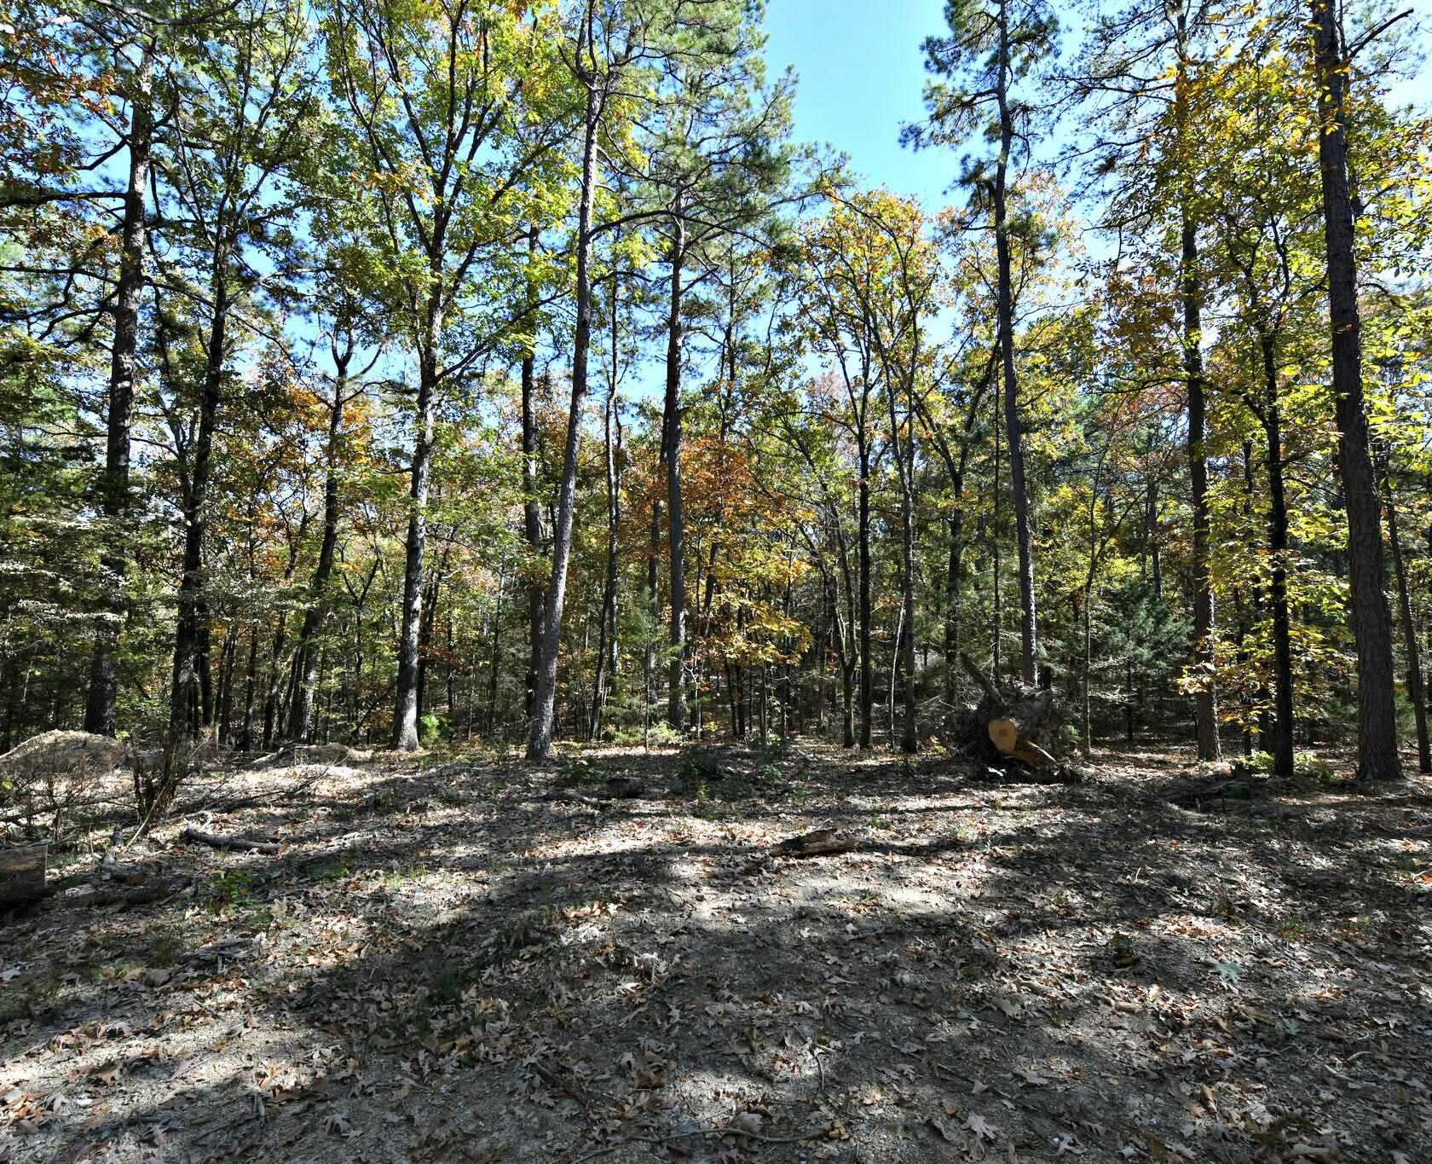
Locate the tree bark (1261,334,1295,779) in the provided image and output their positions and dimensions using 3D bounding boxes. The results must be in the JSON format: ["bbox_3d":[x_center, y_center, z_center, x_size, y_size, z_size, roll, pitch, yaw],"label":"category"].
[{"bbox_3d":[6.428,-0.358,7.787,0.220,5.100,0.220,-2,-5,40],"label":"tree bark"}]

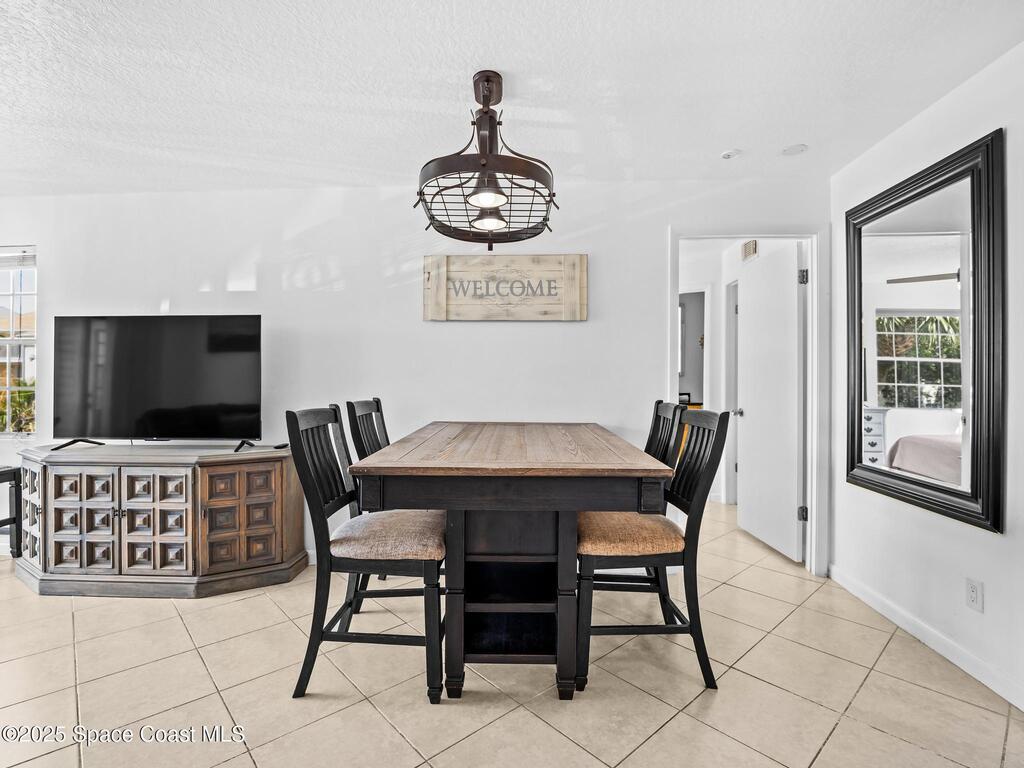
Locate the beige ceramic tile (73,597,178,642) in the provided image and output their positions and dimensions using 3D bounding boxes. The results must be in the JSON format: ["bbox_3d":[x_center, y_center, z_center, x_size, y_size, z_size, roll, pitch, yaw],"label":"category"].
[{"bbox_3d":[-1.955,1.166,2.392,0.397,0.015,0.397,0,1,-41],"label":"beige ceramic tile"}]

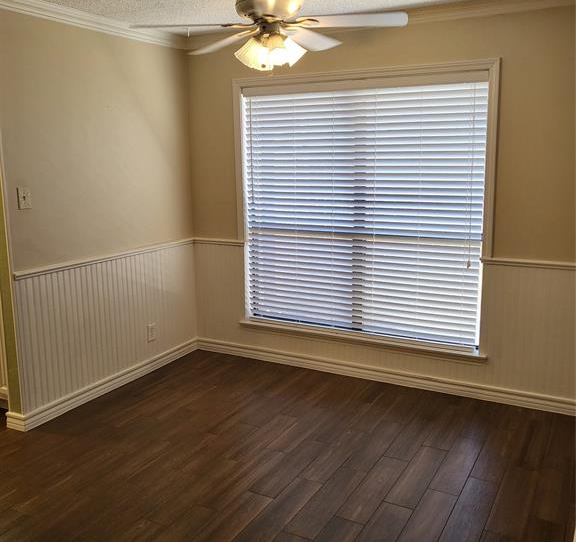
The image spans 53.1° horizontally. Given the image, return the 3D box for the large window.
[{"bbox_3d":[0.441,-0.409,4.000,1.765,1.752,0.100,5,13,27],"label":"large window"}]

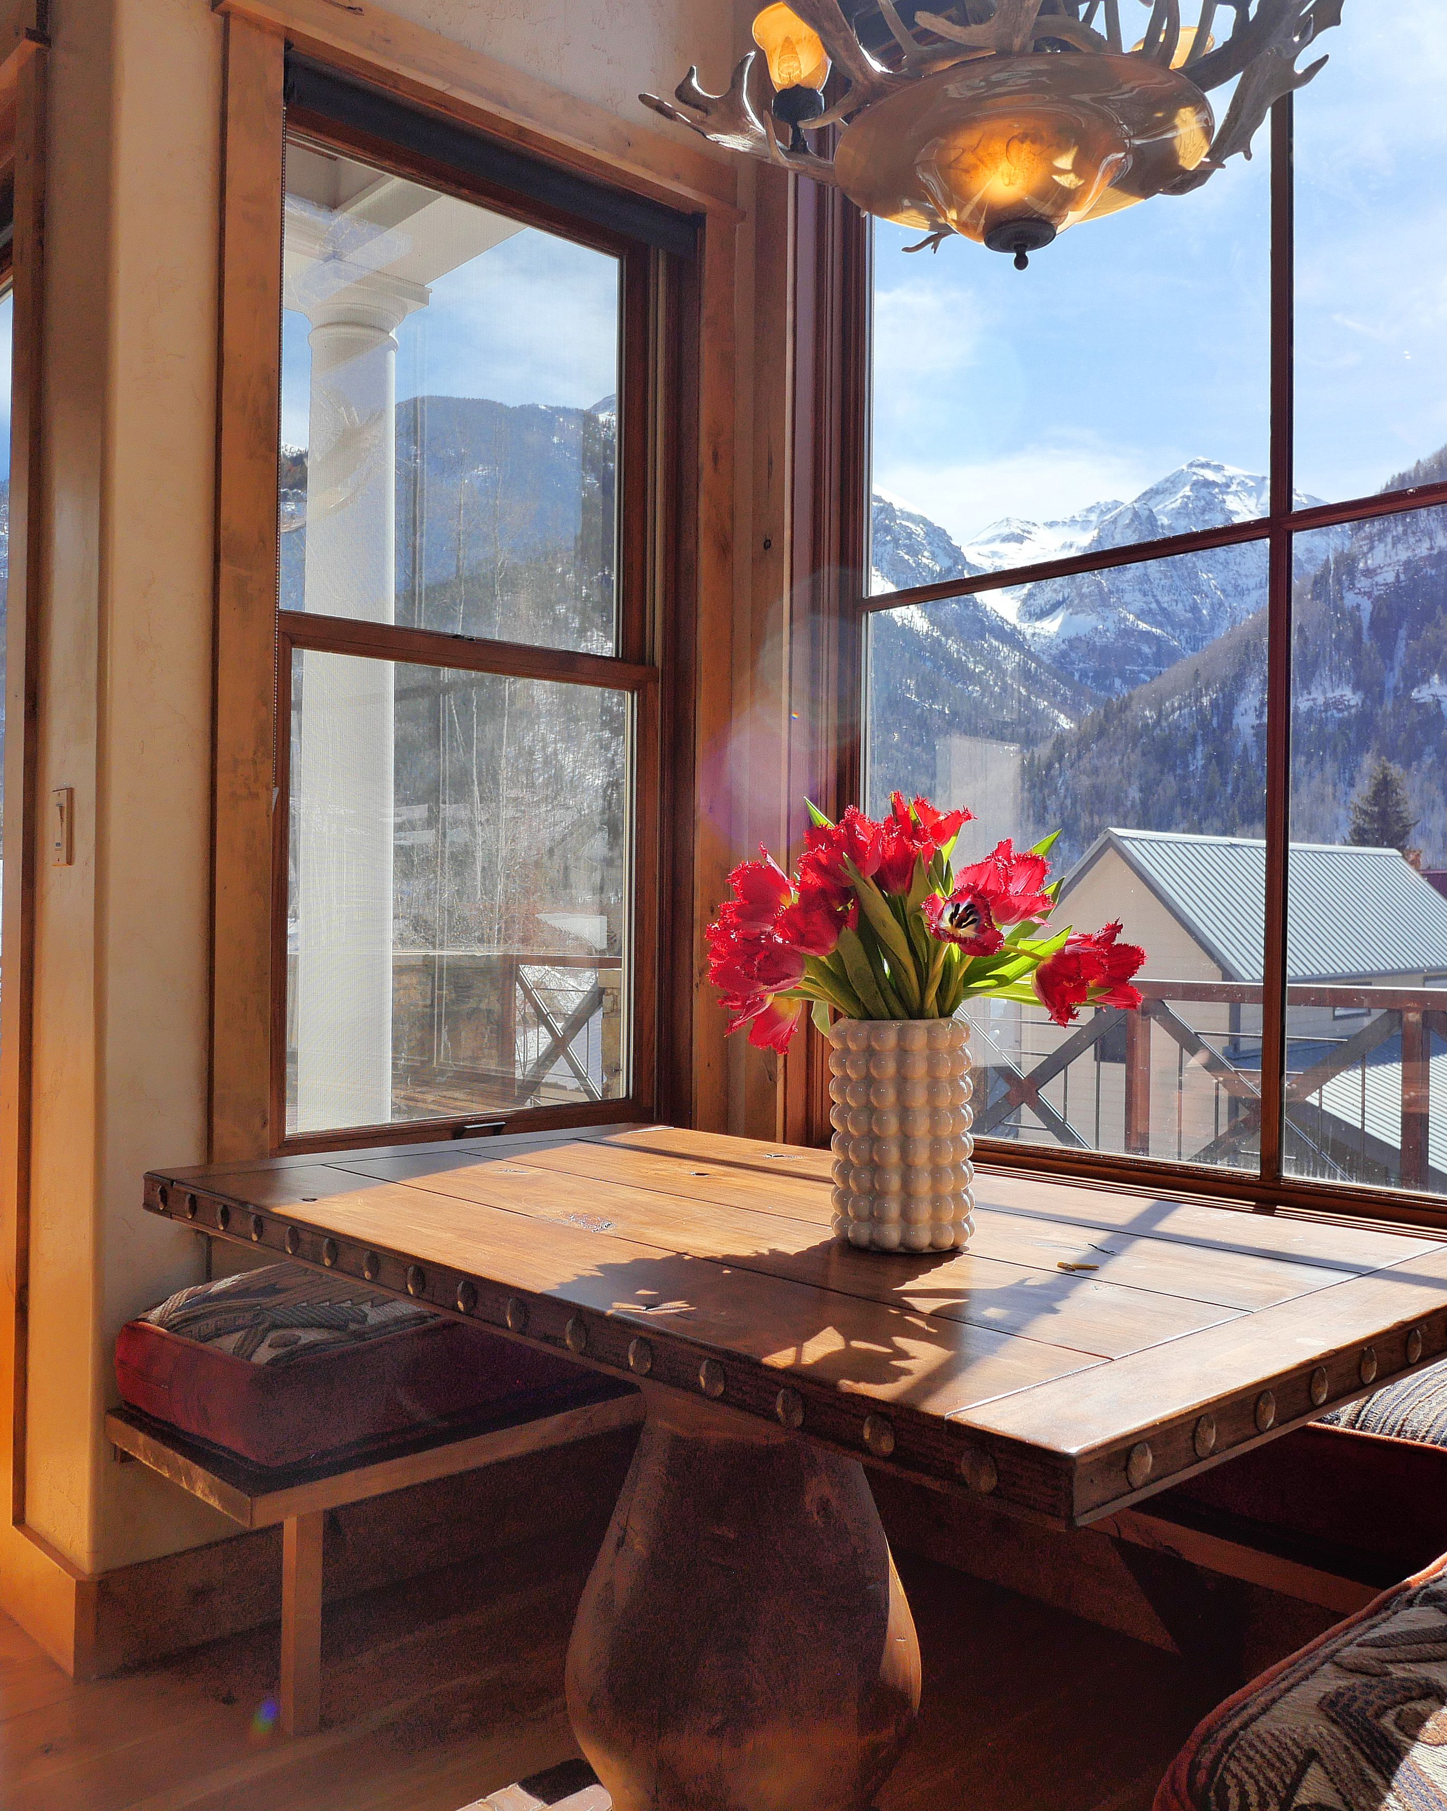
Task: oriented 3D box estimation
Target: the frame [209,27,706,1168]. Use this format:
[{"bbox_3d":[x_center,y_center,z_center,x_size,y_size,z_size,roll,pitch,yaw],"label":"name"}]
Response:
[{"bbox_3d":[-0.403,-0.469,2.450,1.008,1.839,0.130,1,0,-40],"label":"frame"}]

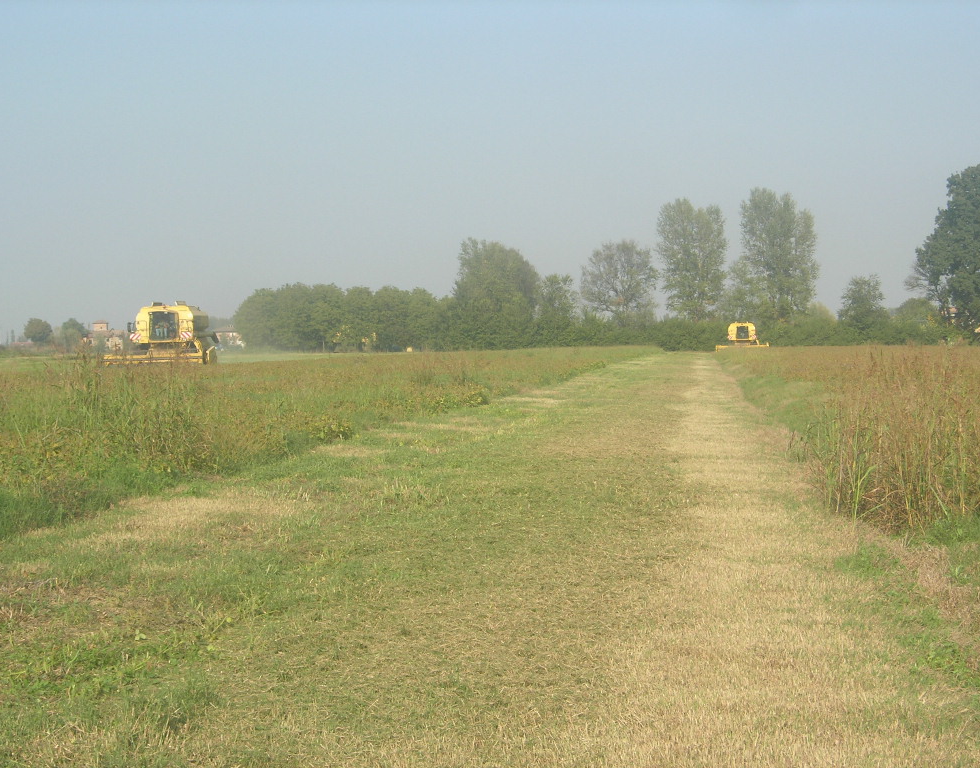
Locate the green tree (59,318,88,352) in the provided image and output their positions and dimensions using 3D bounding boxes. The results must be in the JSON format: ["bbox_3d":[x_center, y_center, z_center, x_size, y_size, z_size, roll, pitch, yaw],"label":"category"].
[{"bbox_3d":[-97.775,-11.335,500.000,7.040,8.080,6.800,-1,1,0],"label":"green tree"}]

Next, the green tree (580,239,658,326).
[{"bbox_3d":[17.936,-12.301,295.000,10.800,15.700,10.500,-1,1,0],"label":"green tree"}]

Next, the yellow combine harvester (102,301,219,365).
[{"bbox_3d":[-16.977,-2.393,114.462,5.500,3.900,8.800,-1,1,5],"label":"yellow combine harvester"}]

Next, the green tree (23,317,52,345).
[{"bbox_3d":[-110.475,-12.002,520.000,7.320,8.960,7.000,-1,1,0],"label":"green tree"}]

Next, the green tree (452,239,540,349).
[{"bbox_3d":[0.879,-11.874,288.000,11.900,15.600,11.500,-1,1,0],"label":"green tree"}]

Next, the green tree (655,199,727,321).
[{"bbox_3d":[27.839,-15.140,295.000,9.830,21.100,10.000,-1,1,0],"label":"green tree"}]

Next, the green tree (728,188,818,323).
[{"bbox_3d":[39.474,-15.914,295.000,12.050,22.330,11.000,-1,1,0],"label":"green tree"}]

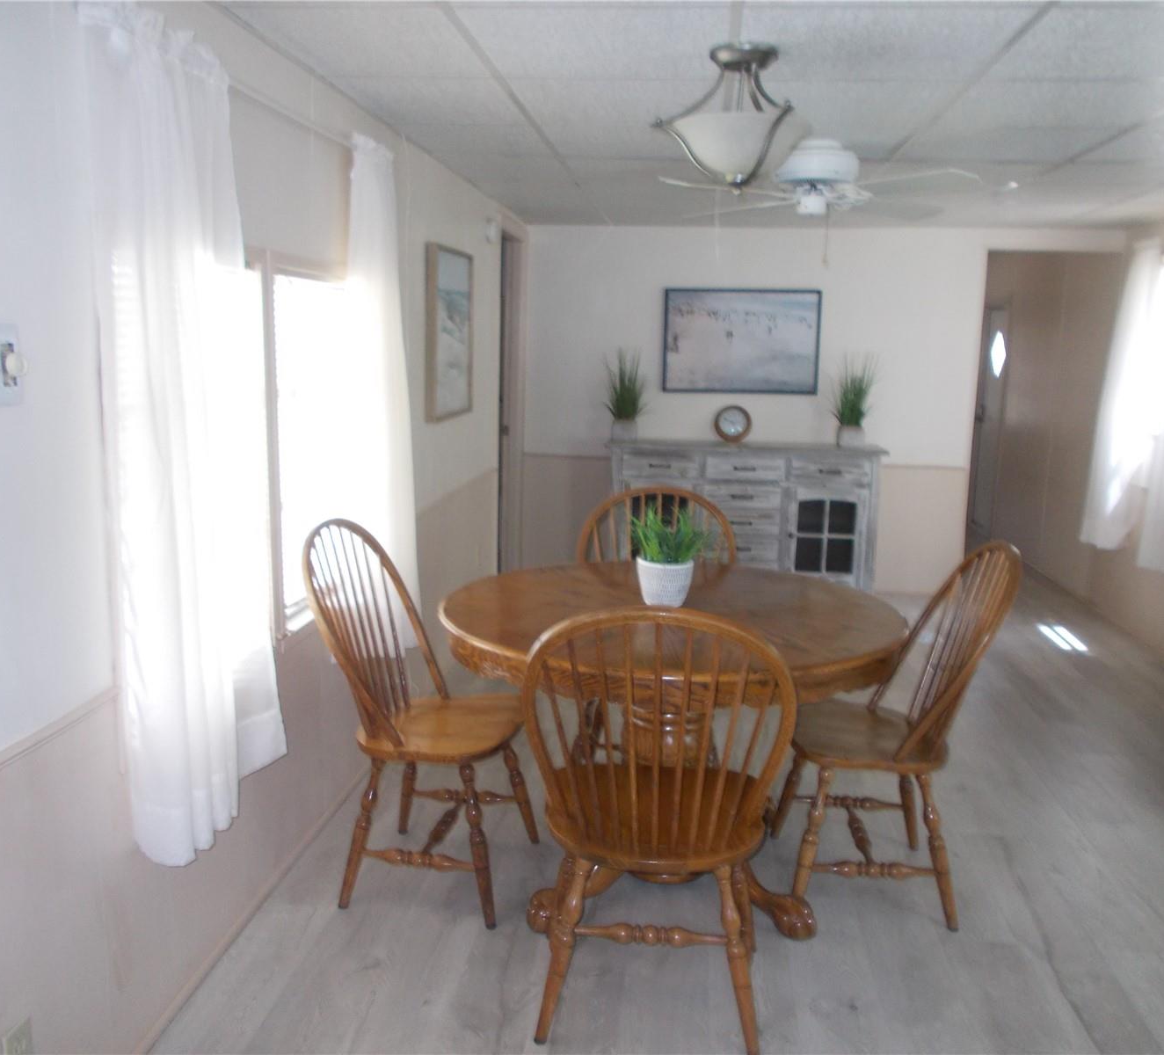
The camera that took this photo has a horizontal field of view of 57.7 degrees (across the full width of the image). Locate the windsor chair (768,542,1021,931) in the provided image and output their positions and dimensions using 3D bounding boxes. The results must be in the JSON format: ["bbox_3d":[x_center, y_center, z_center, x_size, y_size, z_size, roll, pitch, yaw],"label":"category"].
[{"bbox_3d":[0.833,0.498,2.848,0.573,0.980,0.529,2,10,4],"label":"windsor chair"}]

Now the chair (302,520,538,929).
[{"bbox_3d":[-0.432,0.472,2.862,0.573,0.980,0.529,3,10,10],"label":"chair"}]

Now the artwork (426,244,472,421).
[{"bbox_3d":[-0.572,-0.844,4.609,0.045,0.715,0.650,2,10,6],"label":"artwork"}]

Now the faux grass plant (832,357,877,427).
[{"bbox_3d":[1.552,-0.773,6.007,0.245,0.400,0.220,2,10,6],"label":"faux grass plant"}]

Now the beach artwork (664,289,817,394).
[{"bbox_3d":[0.953,-1.110,6.312,0.918,0.613,0.029,2,10,6],"label":"beach artwork"}]

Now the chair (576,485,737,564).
[{"bbox_3d":[0.228,0.381,3.458,0.529,0.980,0.573,2,10,6],"label":"chair"}]

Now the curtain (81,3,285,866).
[{"bbox_3d":[-0.774,-0.154,2.196,0.145,1.588,0.609,2,10,6],"label":"curtain"}]

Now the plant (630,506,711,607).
[{"bbox_3d":[0.241,0.078,2.886,0.210,0.265,0.200,2,10,6],"label":"plant"}]

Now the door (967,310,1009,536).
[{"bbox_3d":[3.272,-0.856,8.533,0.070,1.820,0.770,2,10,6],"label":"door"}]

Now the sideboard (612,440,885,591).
[{"bbox_3d":[0.938,-0.044,6.224,1.555,0.905,0.410,2,10,6],"label":"sideboard"}]

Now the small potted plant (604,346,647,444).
[{"bbox_3d":[0.254,-0.777,6.145,0.235,0.535,0.210,2,10,6],"label":"small potted plant"}]

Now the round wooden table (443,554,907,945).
[{"bbox_3d":[0.233,0.594,2.910,1.235,0.765,1.235,1,10,0],"label":"round wooden table"}]

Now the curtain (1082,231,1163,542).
[{"bbox_3d":[2.813,-0.670,5.525,0.131,1.573,0.507,2,10,6],"label":"curtain"}]

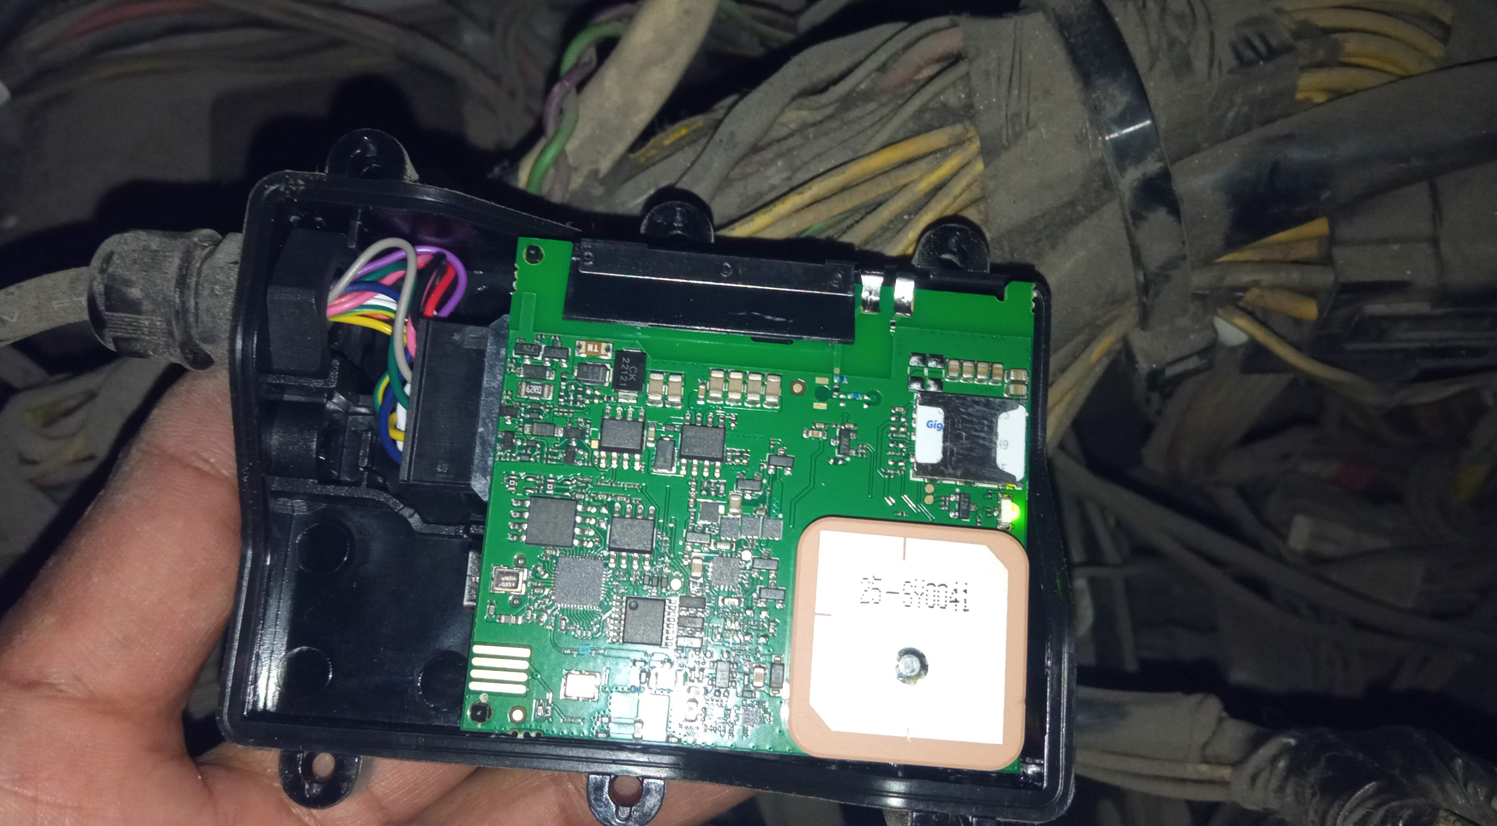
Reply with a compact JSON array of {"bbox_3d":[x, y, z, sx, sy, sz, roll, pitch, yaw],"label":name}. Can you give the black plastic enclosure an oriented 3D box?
[{"bbox_3d":[-0.011,0.010,0.136,0.092,0.024,0.074,5,79,-1],"label":"black plastic enclosure"}]

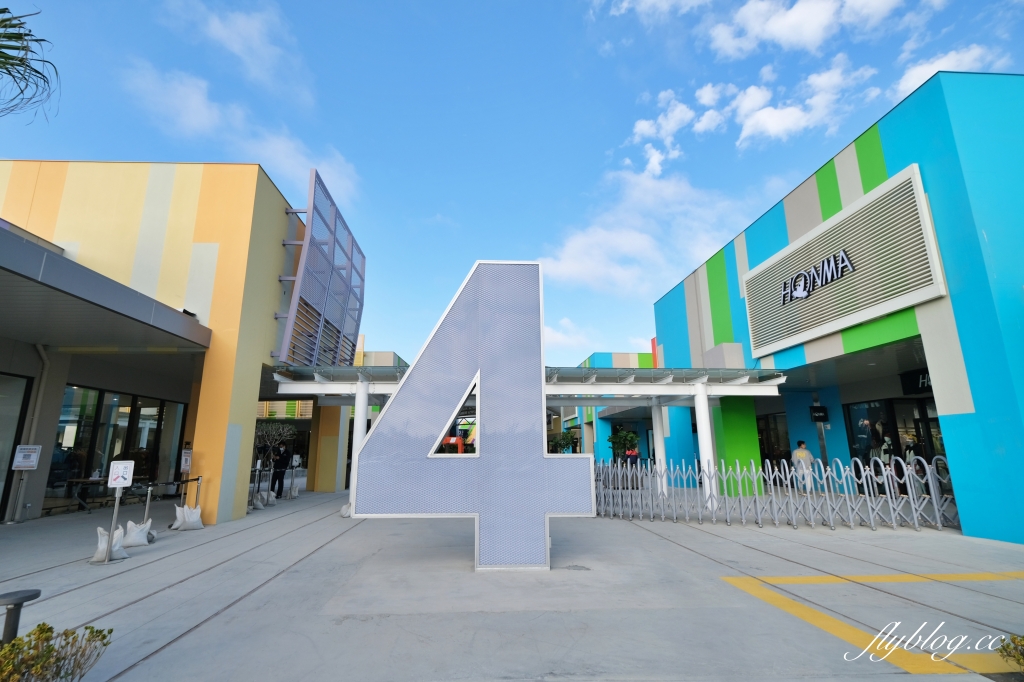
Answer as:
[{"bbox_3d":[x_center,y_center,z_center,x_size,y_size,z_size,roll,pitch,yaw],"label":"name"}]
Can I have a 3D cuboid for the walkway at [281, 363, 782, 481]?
[{"bbox_3d":[0.526,2.744,11.880,12.891,3.450,3.500,1,-14,-3],"label":"walkway"}]

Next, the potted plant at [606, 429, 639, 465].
[{"bbox_3d":[4.346,4.572,16.620,1.250,2.241,1.250,1,-14,-5],"label":"potted plant"}]

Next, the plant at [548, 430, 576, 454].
[{"bbox_3d":[2.616,5.868,22.037,1.400,2.436,1.400,1,-14,-5],"label":"plant"}]

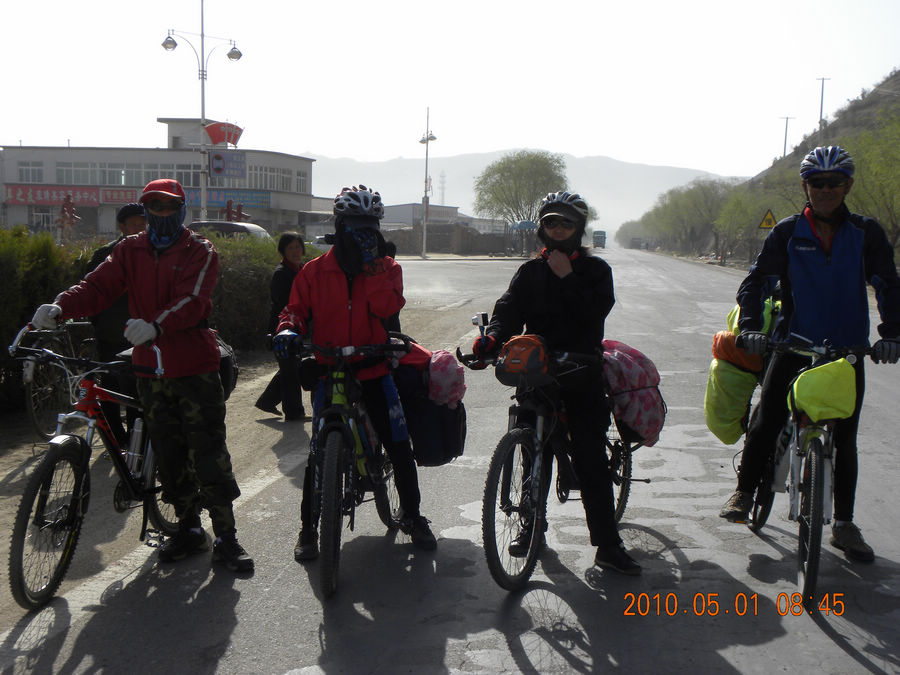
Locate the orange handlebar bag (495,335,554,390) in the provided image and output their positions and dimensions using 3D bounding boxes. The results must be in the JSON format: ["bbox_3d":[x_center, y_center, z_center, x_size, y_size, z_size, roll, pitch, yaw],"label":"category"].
[{"bbox_3d":[0.304,0.099,4.410,0.215,0.205,0.145,3,6,24],"label":"orange handlebar bag"}]

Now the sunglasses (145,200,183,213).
[{"bbox_3d":[-1.205,-0.553,4.500,0.145,0.047,0.145,0,5,-3],"label":"sunglasses"}]

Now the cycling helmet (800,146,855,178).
[{"bbox_3d":[1.565,-0.726,4.420,0.205,0.140,0.270,2,8,18],"label":"cycling helmet"}]

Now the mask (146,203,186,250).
[{"bbox_3d":[-1.207,-0.473,4.540,0.155,0.190,0.165,0,5,-3],"label":"mask"}]

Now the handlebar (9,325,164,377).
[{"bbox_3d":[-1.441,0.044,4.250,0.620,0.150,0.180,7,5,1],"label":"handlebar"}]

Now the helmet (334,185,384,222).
[{"bbox_3d":[-0.399,-0.589,4.650,0.215,0.160,0.275,-1,5,-14],"label":"helmet"}]

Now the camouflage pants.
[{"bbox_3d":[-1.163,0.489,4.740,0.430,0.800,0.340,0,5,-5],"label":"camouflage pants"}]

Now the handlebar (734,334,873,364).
[{"bbox_3d":[1.490,0.049,4.340,0.630,0.105,0.160,3,6,12],"label":"handlebar"}]

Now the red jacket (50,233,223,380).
[{"bbox_3d":[-1.317,-0.146,4.580,0.620,0.660,0.470,1,5,2],"label":"red jacket"}]

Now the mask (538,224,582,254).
[{"bbox_3d":[0.476,-0.422,4.590,0.170,0.130,0.140,2,5,14],"label":"mask"}]

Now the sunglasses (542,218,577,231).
[{"bbox_3d":[0.470,-0.485,4.580,0.147,0.047,0.125,2,5,14],"label":"sunglasses"}]

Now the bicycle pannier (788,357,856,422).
[{"bbox_3d":[1.486,0.207,4.240,0.230,0.230,0.180,3,6,12],"label":"bicycle pannier"}]

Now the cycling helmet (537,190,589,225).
[{"bbox_3d":[0.494,-0.566,4.640,0.210,0.155,0.270,2,5,15],"label":"cycling helmet"}]

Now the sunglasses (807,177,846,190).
[{"bbox_3d":[1.546,-0.631,4.370,0.148,0.048,0.145,2,5,18],"label":"sunglasses"}]

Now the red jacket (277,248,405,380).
[{"bbox_3d":[-0.476,-0.101,4.680,0.530,0.570,0.400,0,5,1],"label":"red jacket"}]

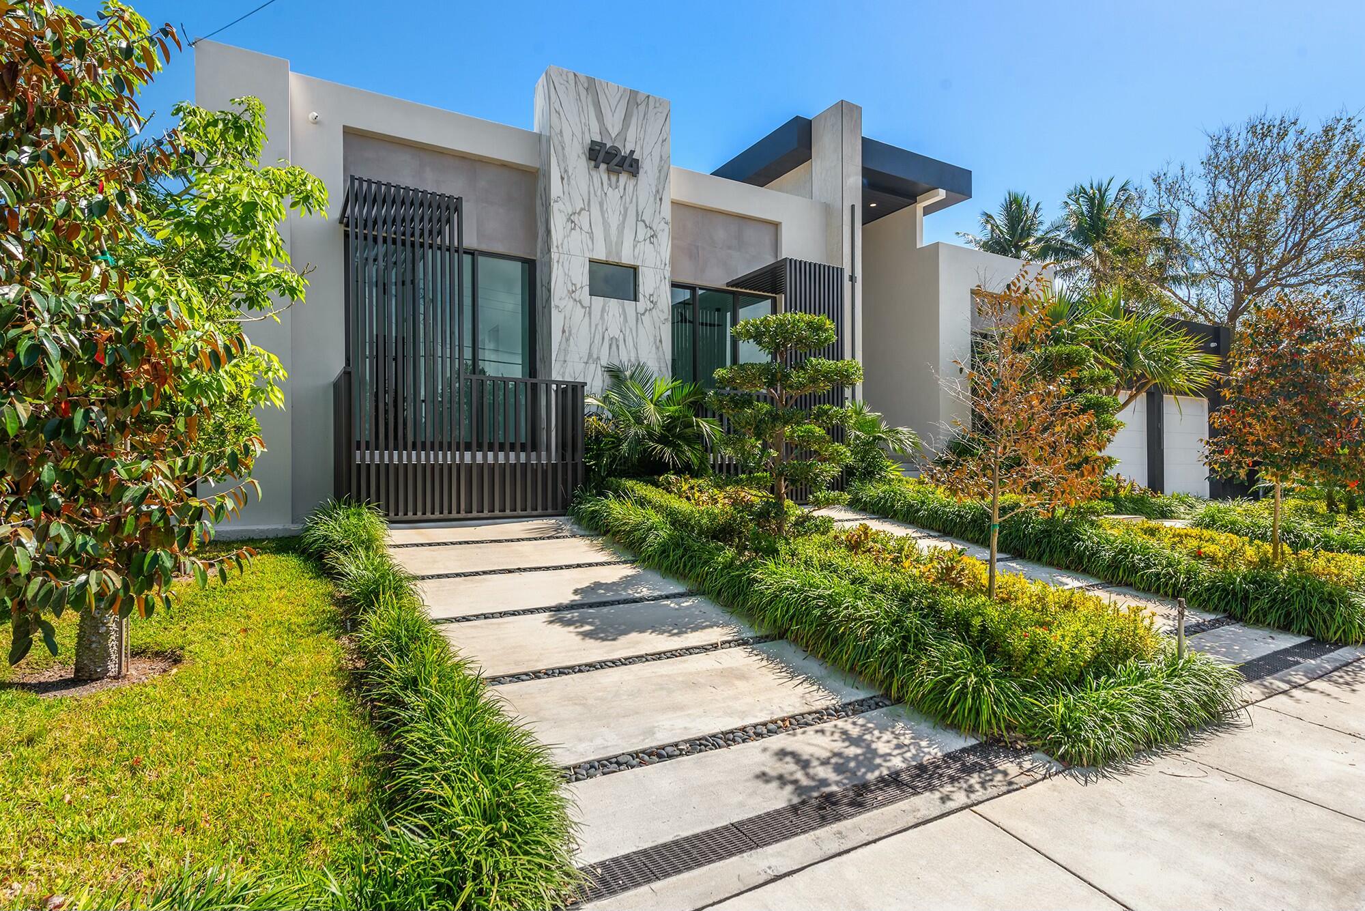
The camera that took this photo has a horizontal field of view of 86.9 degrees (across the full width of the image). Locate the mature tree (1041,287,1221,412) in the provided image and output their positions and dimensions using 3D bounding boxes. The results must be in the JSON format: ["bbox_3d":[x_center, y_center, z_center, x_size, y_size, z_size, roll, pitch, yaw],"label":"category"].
[{"bbox_3d":[8.291,-1.141,13.580,3.700,4.100,3.500,0,-1,0],"label":"mature tree"}]

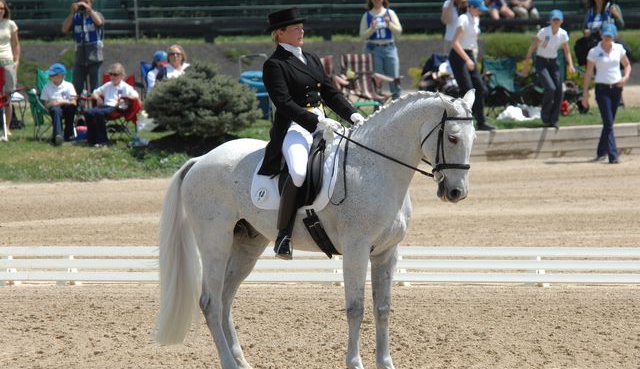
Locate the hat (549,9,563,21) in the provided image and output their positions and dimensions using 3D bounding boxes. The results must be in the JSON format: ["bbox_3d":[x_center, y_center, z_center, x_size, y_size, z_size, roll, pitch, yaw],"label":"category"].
[{"bbox_3d":[2.948,-2.102,79.500,0.175,0.150,0.260,0,2,-12],"label":"hat"}]

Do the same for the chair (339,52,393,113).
[{"bbox_3d":[0.670,-1.353,86.500,0.660,0.860,0.680,-2,3,-38],"label":"chair"}]

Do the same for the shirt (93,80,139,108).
[{"bbox_3d":[-2.492,-1.097,77.900,0.550,0.370,0.300,1,3,20],"label":"shirt"}]

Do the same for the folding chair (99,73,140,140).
[{"bbox_3d":[-2.495,-0.964,78.000,0.720,0.820,0.580,1,3,27],"label":"folding chair"}]

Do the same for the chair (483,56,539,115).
[{"bbox_3d":[2.568,-1.298,85.500,0.740,0.800,0.600,-1,3,-27],"label":"chair"}]

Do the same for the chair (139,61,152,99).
[{"bbox_3d":[-1.996,-1.083,80.000,0.700,0.880,0.580,0,3,0],"label":"chair"}]

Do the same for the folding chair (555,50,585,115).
[{"bbox_3d":[3.268,-1.367,86.500,0.760,0.850,0.620,-1,2,-22],"label":"folding chair"}]

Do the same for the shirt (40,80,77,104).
[{"bbox_3d":[-3.122,-1.098,76.300,0.430,0.360,0.250,0,2,-3],"label":"shirt"}]

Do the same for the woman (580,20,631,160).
[{"bbox_3d":[3.506,-1.111,78.500,0.600,1.700,0.500,0,2,-3],"label":"woman"}]

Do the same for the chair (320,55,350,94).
[{"bbox_3d":[0.115,-1.340,86.500,0.660,0.850,0.660,-1,3,-33],"label":"chair"}]

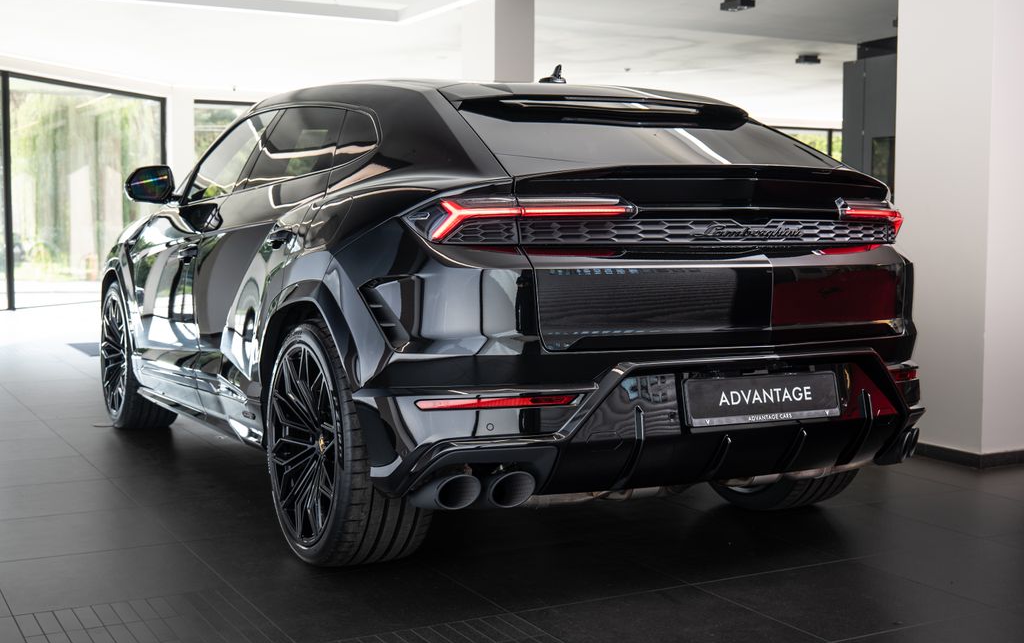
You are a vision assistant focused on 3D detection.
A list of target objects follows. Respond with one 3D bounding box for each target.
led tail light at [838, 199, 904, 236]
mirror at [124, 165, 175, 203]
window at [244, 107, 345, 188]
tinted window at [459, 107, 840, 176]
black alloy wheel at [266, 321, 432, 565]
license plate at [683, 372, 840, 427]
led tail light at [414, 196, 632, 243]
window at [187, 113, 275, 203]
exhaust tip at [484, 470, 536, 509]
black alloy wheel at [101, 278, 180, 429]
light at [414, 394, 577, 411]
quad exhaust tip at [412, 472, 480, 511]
[{"bbox_3d":[1.162,-0.318,4.006,0.151,0.131,0.584,4,6,42],"label":"led tail light"},{"bbox_3d":[-1.695,-0.636,5.825,0.236,0.166,0.161,-2,5,-28],"label":"mirror"},{"bbox_3d":[-0.796,-0.675,4.727,0.060,0.365,0.960,25,-8,-27],"label":"window"},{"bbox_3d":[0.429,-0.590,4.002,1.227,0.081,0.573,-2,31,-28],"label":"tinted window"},{"bbox_3d":[-0.531,0.384,4.078,0.322,0.776,0.776,-2,5,-28],"label":"black alloy wheel"},{"bbox_3d":[0.715,0.216,3.523,0.529,0.126,0.025,-2,-11,-28],"label":"license plate"},{"bbox_3d":[0.024,-0.279,3.434,0.611,0.125,0.125,0,4,-9],"label":"led tail light"},{"bbox_3d":[-1.223,-0.705,5.421,0.050,0.412,0.865,25,-8,-27],"label":"window"},{"bbox_3d":[-0.025,0.441,3.388,0.111,0.111,0.151,-2,5,-28],"label":"exhaust tip"},{"bbox_3d":[-1.977,0.184,6.723,0.287,0.776,0.776,-2,5,-28],"label":"black alloy wheel"},{"bbox_3d":[-0.043,0.219,3.370,0.424,0.042,0.070,0,4,-6],"label":"light"},{"bbox_3d":[-0.181,0.452,3.430,0.110,0.095,0.190,-2,5,-28],"label":"quad exhaust tip"}]

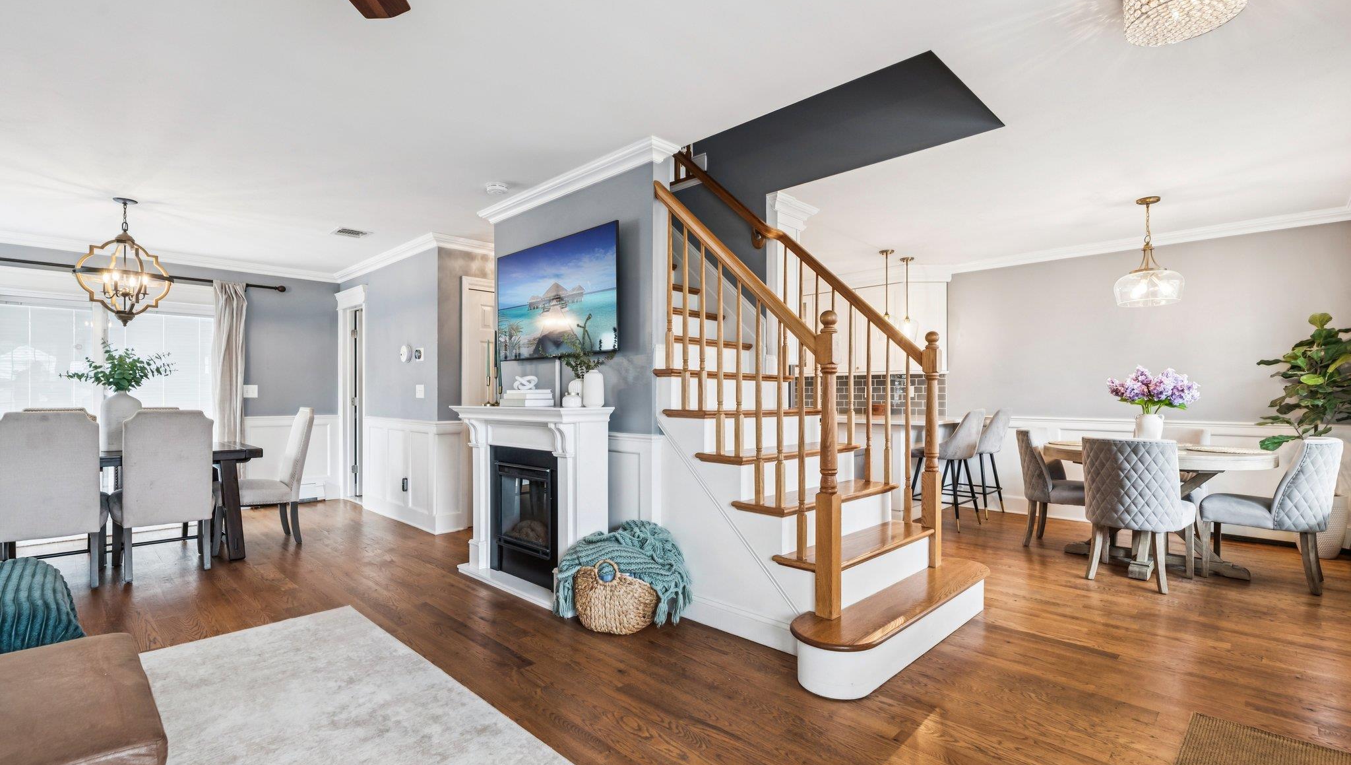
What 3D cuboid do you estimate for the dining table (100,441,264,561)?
[{"bbox_3d":[-3.739,0.843,3.955,0.900,0.757,1.535,-1,-1,44],"label":"dining table"}]

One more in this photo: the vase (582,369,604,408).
[{"bbox_3d":[-0.449,0.034,3.292,0.112,0.204,0.112,0,-1,0],"label":"vase"}]

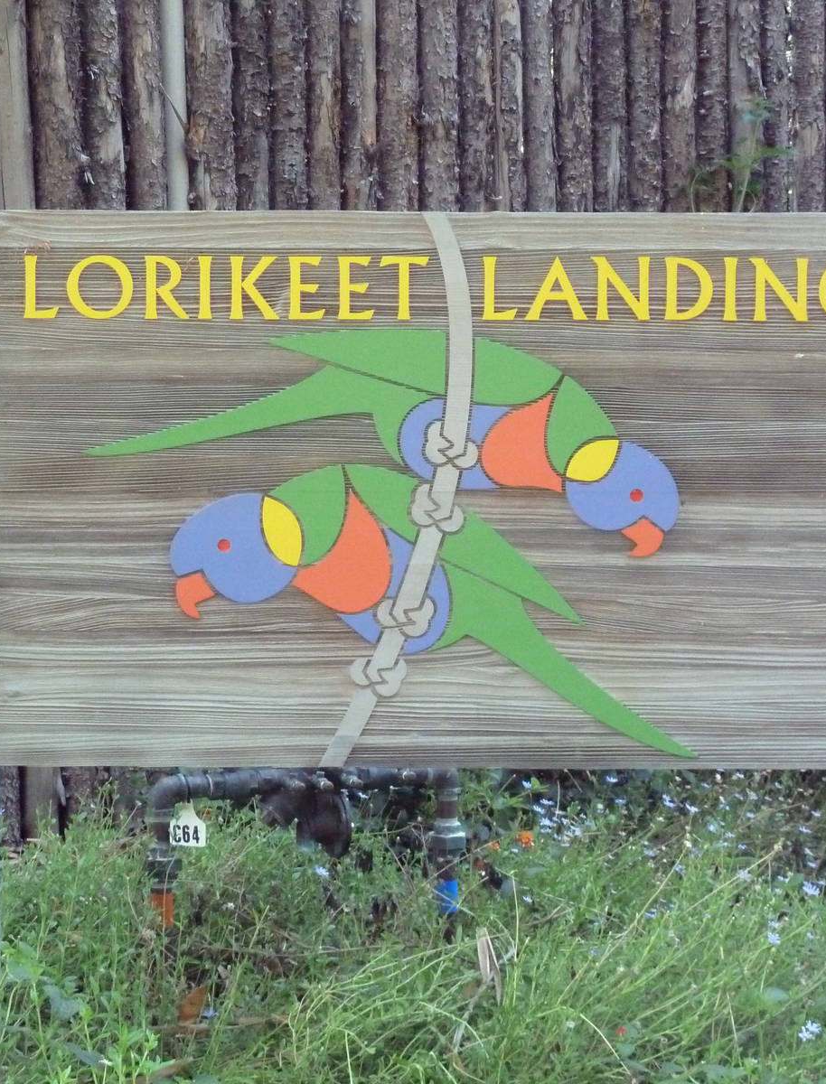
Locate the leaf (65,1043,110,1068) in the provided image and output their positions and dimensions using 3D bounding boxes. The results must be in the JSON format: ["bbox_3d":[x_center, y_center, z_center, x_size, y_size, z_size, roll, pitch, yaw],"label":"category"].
[{"bbox_3d":[-0.437,0.692,4.050,0.061,0.016,0.032,26,28,18],"label":"leaf"}]

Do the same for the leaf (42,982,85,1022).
[{"bbox_3d":[-0.482,0.634,4.150,0.062,0.018,0.035,34,48,21],"label":"leaf"}]

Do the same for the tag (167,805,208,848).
[{"bbox_3d":[-0.359,0.452,4.800,0.059,0.074,0.005,0,4,-2],"label":"tag"}]

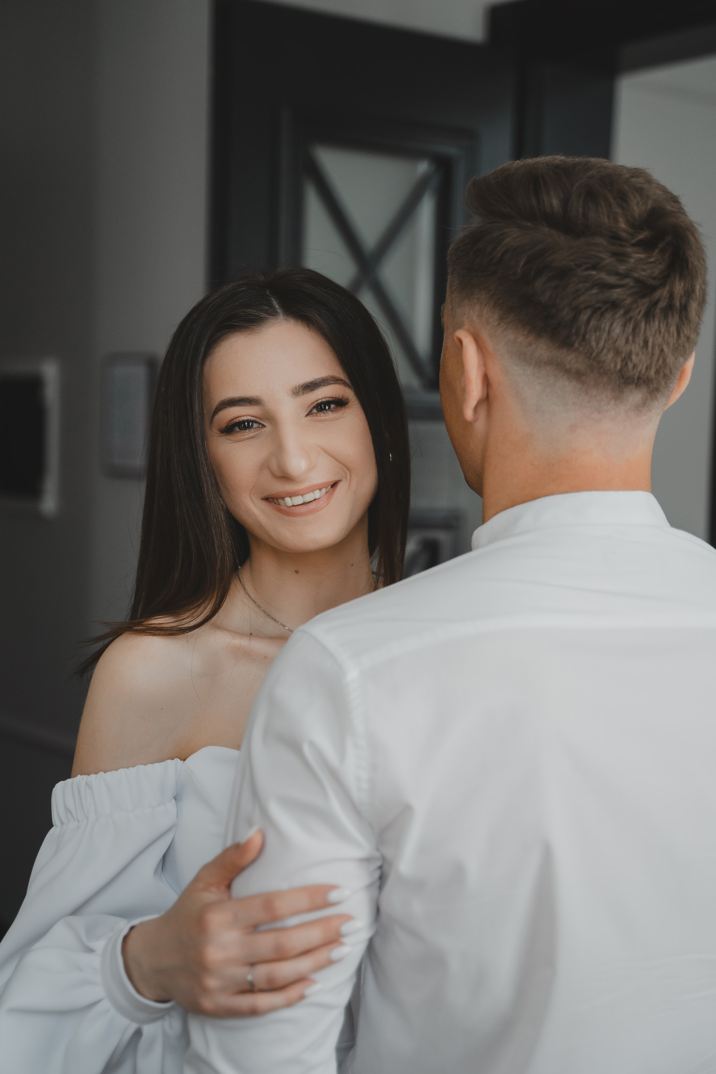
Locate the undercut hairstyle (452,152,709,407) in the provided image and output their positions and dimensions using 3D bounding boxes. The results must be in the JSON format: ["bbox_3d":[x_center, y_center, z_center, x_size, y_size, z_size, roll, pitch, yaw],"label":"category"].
[{"bbox_3d":[0.152,-0.178,1.140,0.170,0.170,0.200,-1,6,-21],"label":"undercut hairstyle"}]

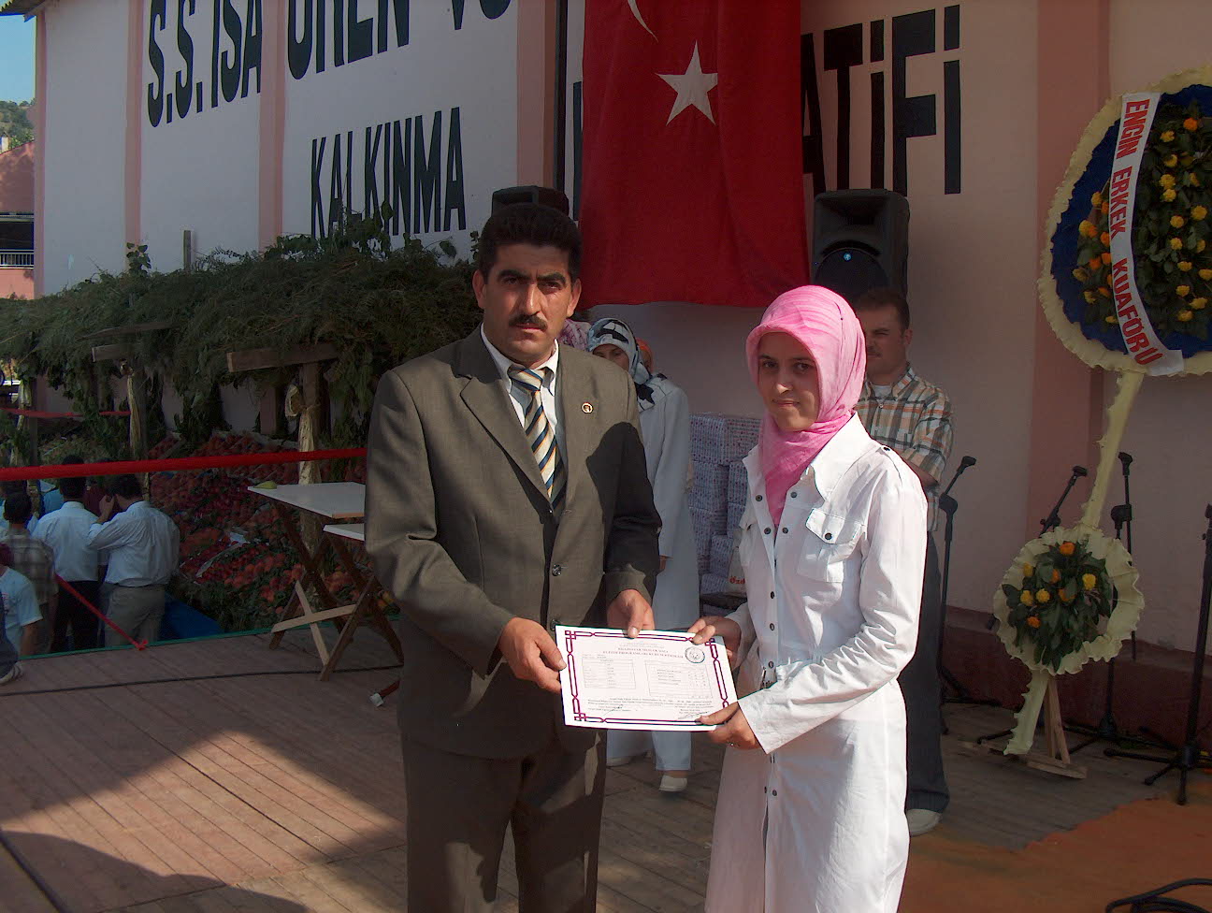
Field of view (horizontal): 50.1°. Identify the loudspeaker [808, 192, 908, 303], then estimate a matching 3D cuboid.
[{"bbox_3d":[1.063,-0.803,5.450,0.360,0.600,0.340,4,7,34],"label":"loudspeaker"}]

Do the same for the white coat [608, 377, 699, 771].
[{"bbox_3d":[0.135,0.408,4.528,0.440,1.350,0.310,3,6,21],"label":"white coat"}]

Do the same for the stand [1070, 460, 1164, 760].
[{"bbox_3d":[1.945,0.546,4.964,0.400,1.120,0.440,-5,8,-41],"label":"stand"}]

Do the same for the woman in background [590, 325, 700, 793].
[{"bbox_3d":[0.135,0.323,4.519,0.460,1.620,0.340,3,6,21],"label":"woman in background"}]

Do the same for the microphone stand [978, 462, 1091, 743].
[{"bbox_3d":[1.695,0.559,5.067,0.420,1.070,0.480,-5,8,-41],"label":"microphone stand"}]

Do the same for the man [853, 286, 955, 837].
[{"bbox_3d":[0.893,0.321,4.104,0.500,1.720,0.360,2,6,18],"label":"man"}]

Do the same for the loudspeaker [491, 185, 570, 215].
[{"bbox_3d":[-0.418,-1.181,7.180,0.360,0.600,0.340,5,8,40],"label":"loudspeaker"}]

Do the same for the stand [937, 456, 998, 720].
[{"bbox_3d":[1.425,0.535,5.327,0.430,1.060,0.460,-5,8,-41],"label":"stand"}]

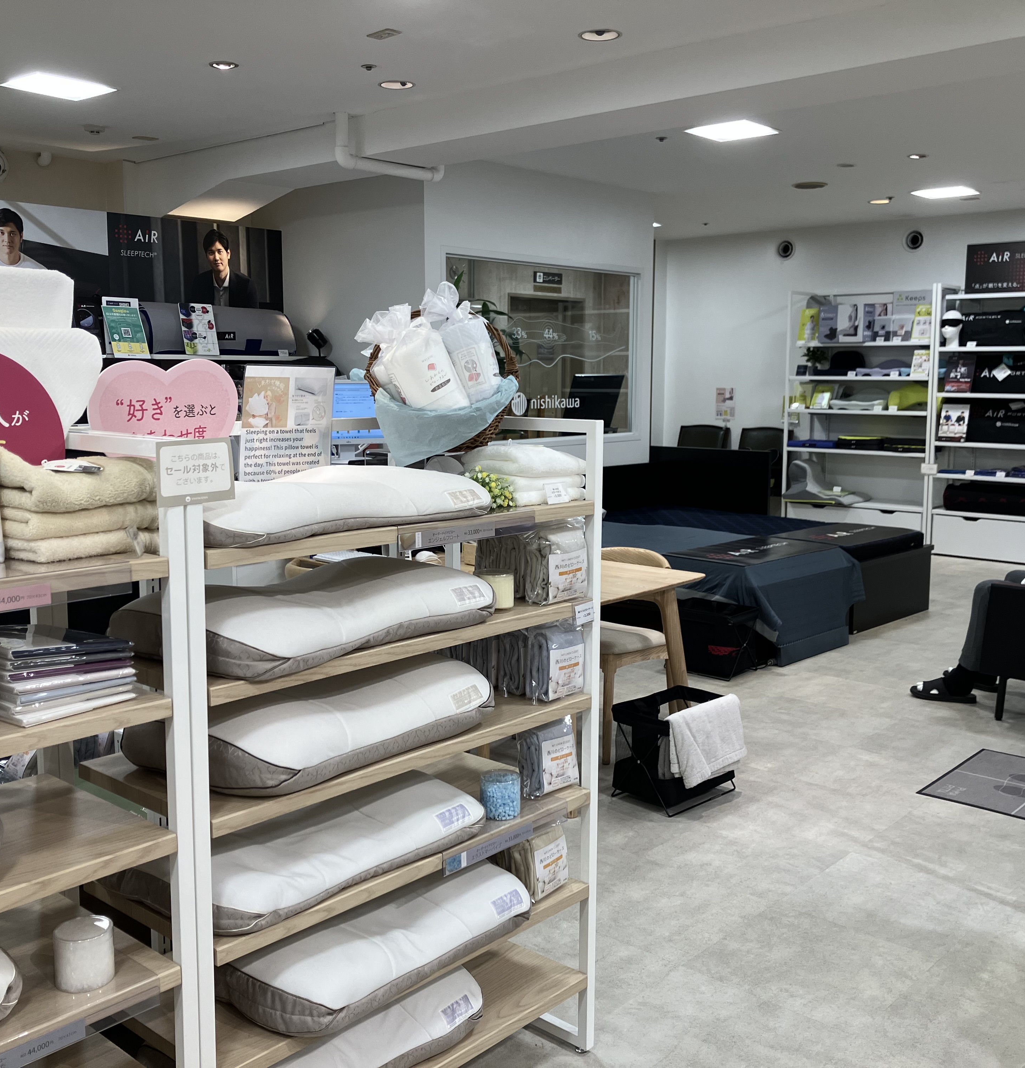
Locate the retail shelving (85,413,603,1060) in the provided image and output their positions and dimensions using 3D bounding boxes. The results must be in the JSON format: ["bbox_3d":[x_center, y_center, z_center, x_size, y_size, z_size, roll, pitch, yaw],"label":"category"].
[{"bbox_3d":[-0.287,0.465,2.122,0.392,1.327,0.944,7,10,41],"label":"retail shelving"}]

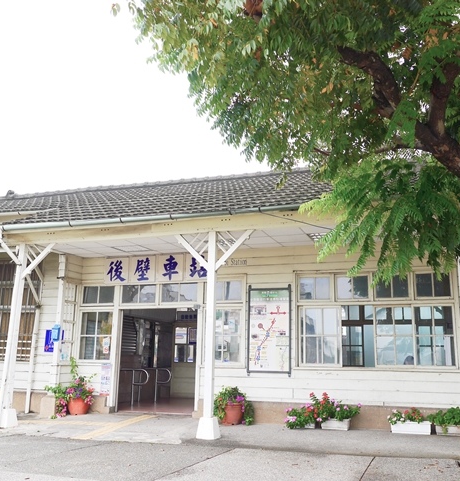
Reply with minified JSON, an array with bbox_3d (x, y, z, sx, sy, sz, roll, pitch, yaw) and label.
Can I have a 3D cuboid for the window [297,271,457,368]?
[{"bbox_3d":[2.822,1.528,10.935,3.090,1.970,0.130,-3,-14,18],"label":"window"}]

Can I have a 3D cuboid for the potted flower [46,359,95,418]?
[{"bbox_3d":[-3.161,2.914,10.966,0.720,1.120,0.600,-3,-13,17],"label":"potted flower"}]

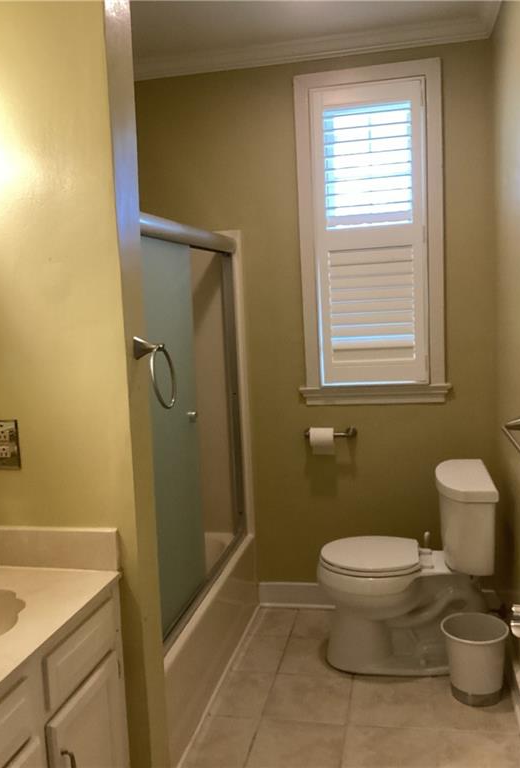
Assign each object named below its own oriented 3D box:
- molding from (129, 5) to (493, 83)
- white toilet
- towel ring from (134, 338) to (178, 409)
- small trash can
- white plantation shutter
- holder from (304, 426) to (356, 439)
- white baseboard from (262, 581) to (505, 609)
[{"bbox_3d":[0.113,-1.458,3.030,1.748,0.061,0.066,-1,6,12],"label":"molding"},{"bbox_3d":[0.563,0.733,2.731,0.678,0.776,0.498,-1,6,12],"label":"white toilet"},{"bbox_3d":[-0.256,-0.023,1.662,0.090,0.186,0.169,-1,6,12],"label":"towel ring"},{"bbox_3d":[0.788,1.011,2.513,0.242,0.249,0.242,-1,6,12],"label":"small trash can"},{"bbox_3d":[0.499,-0.656,3.073,0.500,1.321,0.046,-1,6,12],"label":"white plantation shutter"},{"bbox_3d":[0.328,0.225,3.172,0.236,0.054,0.082,-1,6,12],"label":"holder"},{"bbox_3d":[0.541,1.011,3.248,1.110,0.116,0.024,-1,6,12],"label":"white baseboard"}]

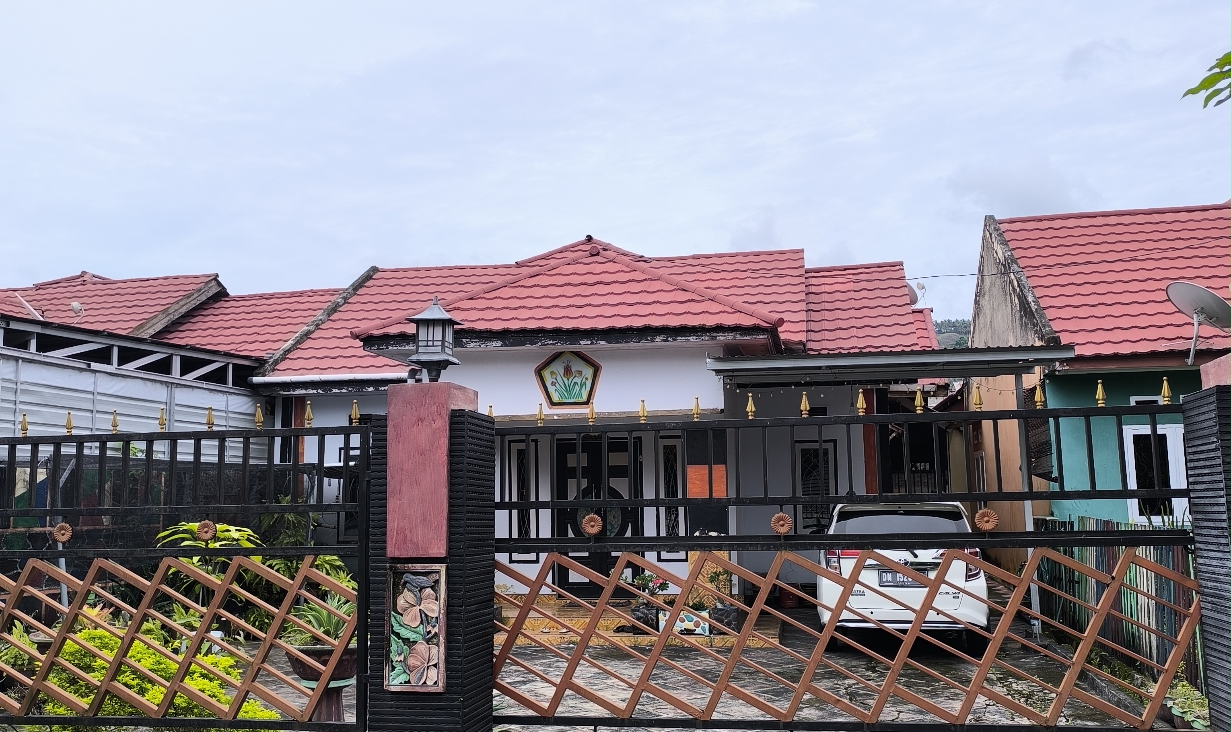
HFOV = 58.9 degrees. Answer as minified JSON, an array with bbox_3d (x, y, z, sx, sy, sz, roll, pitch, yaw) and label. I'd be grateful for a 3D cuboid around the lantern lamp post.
[{"bbox_3d":[-0.772,-0.102,4.696,0.197,0.407,0.197,-2,-9,10],"label":"lantern lamp post"}]

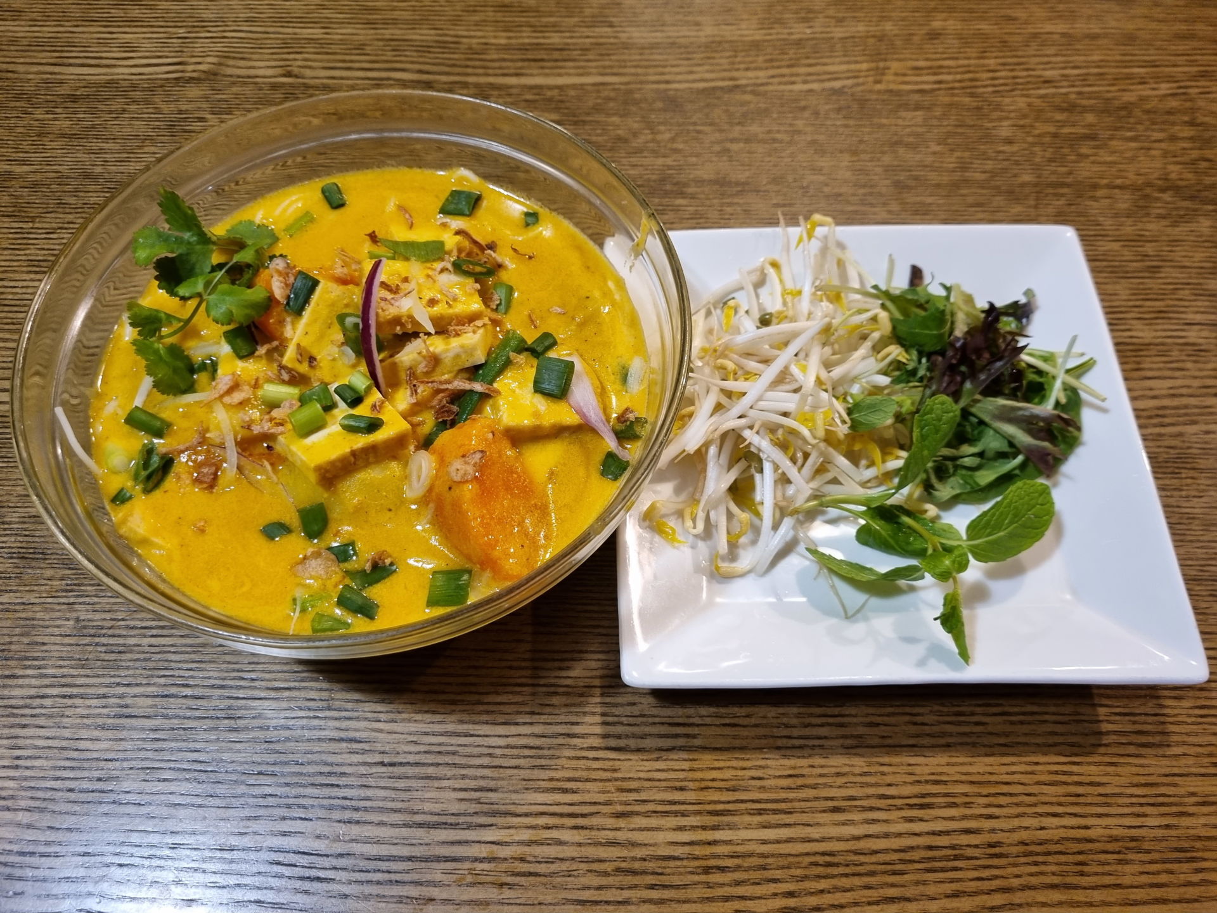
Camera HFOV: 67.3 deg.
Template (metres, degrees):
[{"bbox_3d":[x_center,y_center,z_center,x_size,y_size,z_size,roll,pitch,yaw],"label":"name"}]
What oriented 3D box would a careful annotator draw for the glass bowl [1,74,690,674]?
[{"bbox_3d":[-0.083,-0.024,0.344,0.220,0.090,0.220,0,63,0],"label":"glass bowl"}]

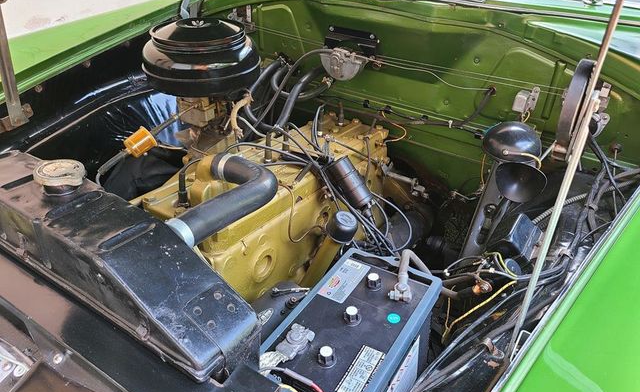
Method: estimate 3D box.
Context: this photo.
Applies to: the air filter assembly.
[{"bbox_3d":[-0.239,-0.291,0.970,0.237,0.114,0.237,0,33,0],"label":"air filter assembly"}]

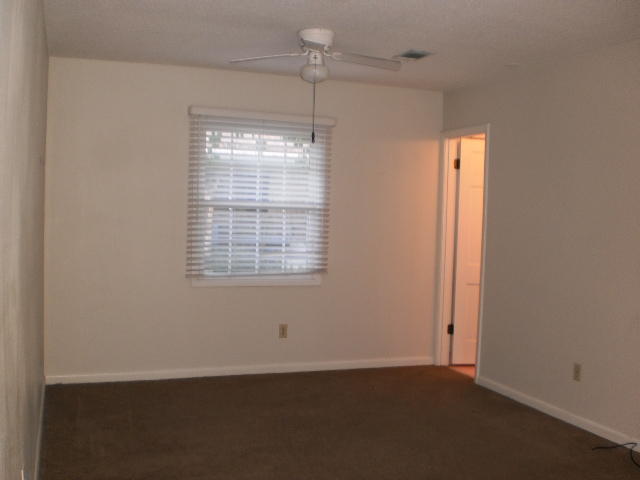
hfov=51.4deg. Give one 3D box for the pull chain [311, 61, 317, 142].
[{"bbox_3d":[-0.031,-0.833,4.013,0.016,0.493,0.016,2,3,0],"label":"pull chain"}]

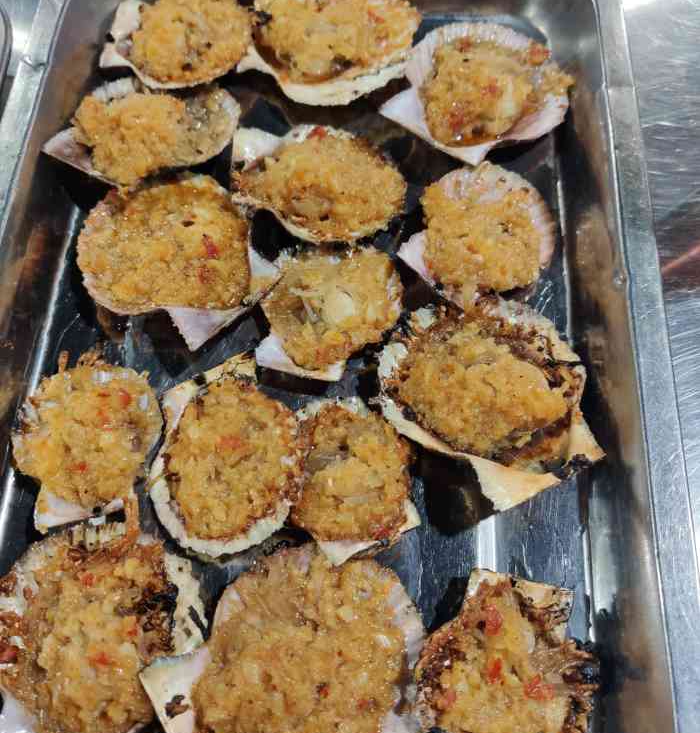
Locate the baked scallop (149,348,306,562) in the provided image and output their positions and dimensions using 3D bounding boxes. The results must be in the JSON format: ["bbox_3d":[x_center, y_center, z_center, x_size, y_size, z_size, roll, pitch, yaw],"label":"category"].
[{"bbox_3d":[-0.050,0.041,0.298,0.064,0.025,0.073,-21,67,-7],"label":"baked scallop"}]

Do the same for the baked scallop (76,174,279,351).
[{"bbox_3d":[-0.083,-0.052,0.339,0.078,0.027,0.093,-37,70,-13],"label":"baked scallop"}]

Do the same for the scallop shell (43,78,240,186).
[{"bbox_3d":[-0.107,-0.123,0.371,0.076,0.027,0.078,34,71,15],"label":"scallop shell"}]

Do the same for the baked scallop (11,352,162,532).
[{"bbox_3d":[-0.112,0.032,0.304,0.062,0.024,0.068,-8,66,-2],"label":"baked scallop"}]

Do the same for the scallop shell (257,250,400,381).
[{"bbox_3d":[-0.009,-0.024,0.337,0.065,0.027,0.070,12,68,7],"label":"scallop shell"}]

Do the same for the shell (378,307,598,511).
[{"bbox_3d":[0.057,0.012,0.299,0.074,0.033,0.098,-40,73,-13],"label":"shell"}]

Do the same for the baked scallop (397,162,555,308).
[{"bbox_3d":[0.060,-0.058,0.329,0.065,0.027,0.072,26,71,11],"label":"baked scallop"}]

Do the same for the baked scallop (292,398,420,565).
[{"bbox_3d":[0.000,0.046,0.289,0.049,0.028,0.065,-10,69,-3],"label":"baked scallop"}]

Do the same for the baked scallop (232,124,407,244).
[{"bbox_3d":[-0.015,-0.092,0.365,0.088,0.028,0.074,-2,67,1],"label":"baked scallop"}]

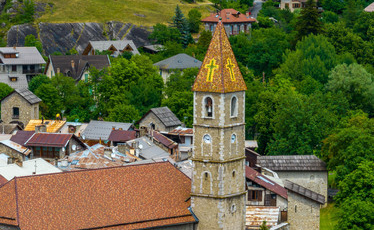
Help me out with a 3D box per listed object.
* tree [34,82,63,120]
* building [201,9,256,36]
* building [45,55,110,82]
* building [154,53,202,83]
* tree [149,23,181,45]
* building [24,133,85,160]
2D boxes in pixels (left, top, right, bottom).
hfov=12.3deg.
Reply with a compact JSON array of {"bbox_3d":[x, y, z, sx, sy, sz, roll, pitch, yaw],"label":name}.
[{"bbox_3d":[-27.880,-2.570,350.440,5.800,7.600,5.800,0,7,0],"label":"tree"},{"bbox_3d":[11.360,-24.050,470.520,14.500,9.000,11.500,0,7,2],"label":"building"},{"bbox_3d":[-23.920,-8.210,385.580,12.500,10.000,9.500,-2,7,-17],"label":"building"},{"bbox_3d":[-1.270,-9.360,400.550,10.800,9.500,11.000,-2,7,-13],"label":"building"},{"bbox_3d":[-5.820,-20.090,450.430,8.000,7.500,8.000,0,7,0],"label":"tree"},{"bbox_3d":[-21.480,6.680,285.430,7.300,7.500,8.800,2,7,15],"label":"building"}]

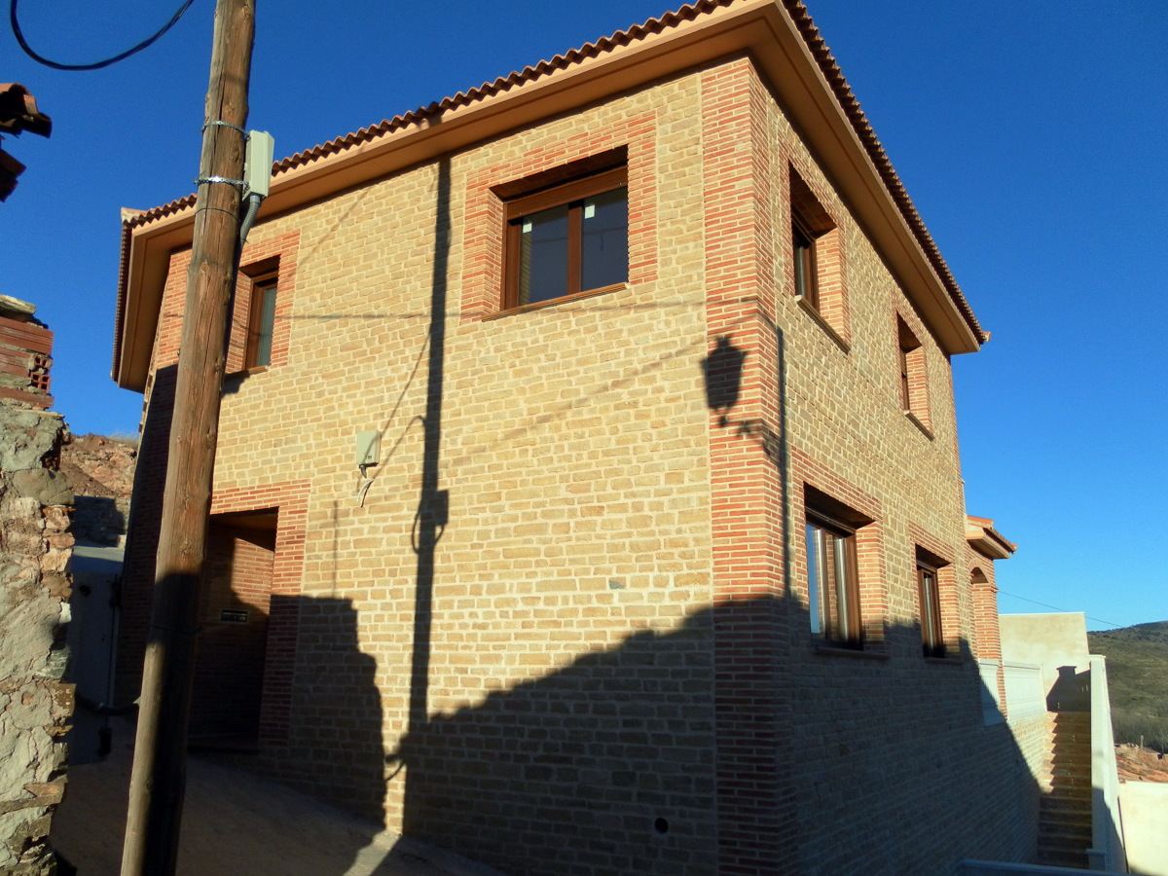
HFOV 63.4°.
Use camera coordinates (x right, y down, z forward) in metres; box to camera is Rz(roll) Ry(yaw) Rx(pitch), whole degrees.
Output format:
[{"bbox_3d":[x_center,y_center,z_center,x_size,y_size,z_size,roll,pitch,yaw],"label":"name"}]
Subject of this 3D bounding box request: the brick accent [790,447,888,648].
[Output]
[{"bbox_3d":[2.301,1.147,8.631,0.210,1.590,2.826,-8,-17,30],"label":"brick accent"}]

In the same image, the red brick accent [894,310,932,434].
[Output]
[{"bbox_3d":[4.212,-0.810,12.366,0.210,1.285,1.441,-8,-17,30],"label":"red brick accent"}]

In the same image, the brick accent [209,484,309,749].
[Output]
[{"bbox_3d":[-3.538,1.811,9.818,1.988,2.588,0.250,-8,-17,31],"label":"brick accent"}]

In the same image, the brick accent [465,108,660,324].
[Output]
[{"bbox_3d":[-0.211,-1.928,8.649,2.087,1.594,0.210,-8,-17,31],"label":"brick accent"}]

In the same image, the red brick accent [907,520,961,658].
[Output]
[{"bbox_3d":[4.380,2.007,11.982,0.210,1.534,2.677,-8,-17,30],"label":"red brick accent"}]

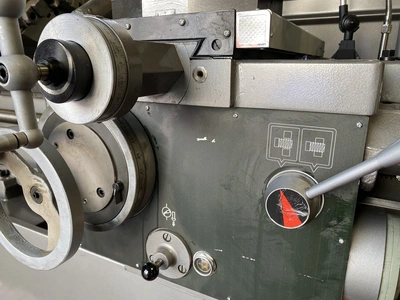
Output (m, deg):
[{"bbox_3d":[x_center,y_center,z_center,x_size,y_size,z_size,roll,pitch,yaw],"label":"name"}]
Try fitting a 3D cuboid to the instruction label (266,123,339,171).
[{"bbox_3d":[0.114,-0.002,0.345,0.073,0.051,0.002,8,13,26],"label":"instruction label"}]

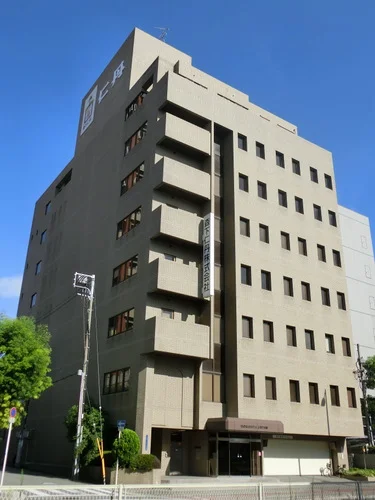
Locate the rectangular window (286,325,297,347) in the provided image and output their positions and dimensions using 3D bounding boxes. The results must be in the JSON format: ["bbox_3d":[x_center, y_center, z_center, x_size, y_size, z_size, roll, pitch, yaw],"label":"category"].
[{"bbox_3d":[7.154,6.007,34.212,0.875,1.358,0.214,16,-27,-31],"label":"rectangular window"}]

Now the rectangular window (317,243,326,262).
[{"bbox_3d":[11.537,0.288,42.584,0.904,1.482,0.200,16,-27,-30],"label":"rectangular window"}]

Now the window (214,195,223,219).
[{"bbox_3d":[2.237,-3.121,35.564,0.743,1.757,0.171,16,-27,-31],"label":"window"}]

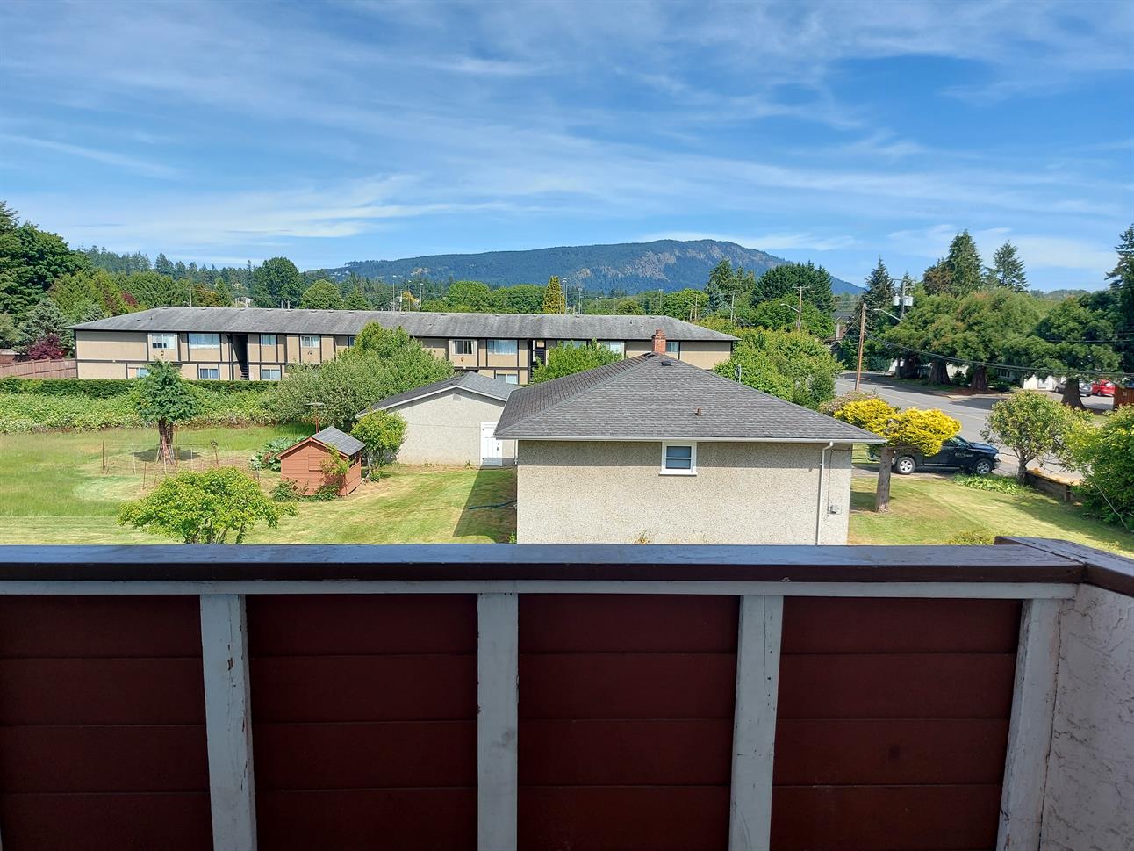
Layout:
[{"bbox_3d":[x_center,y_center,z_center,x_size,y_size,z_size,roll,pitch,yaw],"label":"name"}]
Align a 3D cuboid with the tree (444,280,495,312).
[{"bbox_3d":[-21.468,-24.358,173.336,11.014,14.917,10.463,0,8,-7],"label":"tree"}]

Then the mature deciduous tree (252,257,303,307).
[{"bbox_3d":[-52.876,-21.560,143.525,9.220,17.840,9.220,1,7,0],"label":"mature deciduous tree"}]

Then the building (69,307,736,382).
[{"bbox_3d":[-13.337,-6.440,70.064,54.800,7.200,10.700,1,7,-2],"label":"building"}]

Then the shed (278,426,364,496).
[{"bbox_3d":[-9.819,1.416,31.900,2.750,2.330,3.300,0,8,-2],"label":"shed"}]

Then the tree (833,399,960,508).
[{"bbox_3d":[11.424,1.048,27.666,4.370,4.080,3.490,1,7,0],"label":"tree"}]

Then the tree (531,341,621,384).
[{"bbox_3d":[0.527,-2.649,50.065,6.000,5.450,6.000,1,7,0],"label":"tree"}]

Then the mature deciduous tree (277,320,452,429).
[{"bbox_3d":[-12.832,-3.218,50.046,10.819,6.537,9.500,-1,8,-14],"label":"mature deciduous tree"}]

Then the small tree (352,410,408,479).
[{"bbox_3d":[-8.044,0.830,33.836,2.336,3.015,2.219,-1,8,-13],"label":"small tree"}]

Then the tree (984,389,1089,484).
[{"bbox_3d":[20.589,0.512,34.549,4.030,4.185,4.200,5,9,31],"label":"tree"}]

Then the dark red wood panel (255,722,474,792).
[{"bbox_3d":[-0.467,0.769,1.843,0.516,0.170,0.022,1,7,-2],"label":"dark red wood panel"}]

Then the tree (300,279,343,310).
[{"bbox_3d":[-41.772,-18.046,133.870,7.690,13.630,7.690,1,7,0],"label":"tree"}]

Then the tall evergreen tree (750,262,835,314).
[{"bbox_3d":[35.781,-17.361,124.741,13.330,16.830,12.000,1,7,0],"label":"tall evergreen tree"}]

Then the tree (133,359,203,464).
[{"bbox_3d":[-17.868,-0.646,35.396,3.130,4.640,3.130,1,7,0],"label":"tree"}]

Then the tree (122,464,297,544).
[{"bbox_3d":[-9.330,2.599,20.353,4.036,3.117,4.200,-3,9,-25],"label":"tree"}]

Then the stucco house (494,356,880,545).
[{"bbox_3d":[3.327,0.154,29.370,11.016,5.850,14.125,1,8,-1],"label":"stucco house"}]

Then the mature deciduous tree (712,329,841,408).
[{"bbox_3d":[14.597,-3.582,54.960,8.870,6.470,7.540,1,7,0],"label":"mature deciduous tree"}]

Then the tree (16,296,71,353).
[{"bbox_3d":[-56.853,-9.635,85.573,6.360,8.680,6.360,1,7,0],"label":"tree"}]

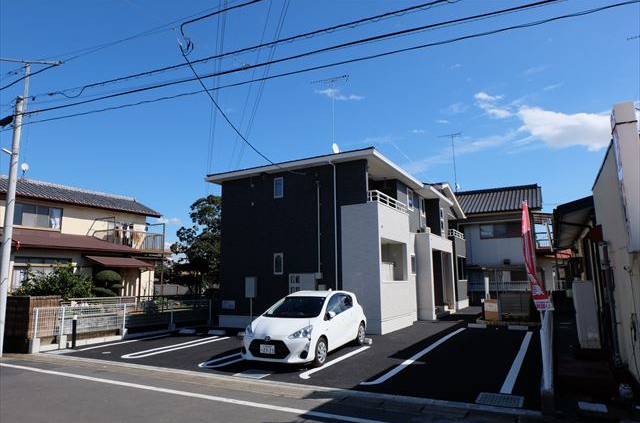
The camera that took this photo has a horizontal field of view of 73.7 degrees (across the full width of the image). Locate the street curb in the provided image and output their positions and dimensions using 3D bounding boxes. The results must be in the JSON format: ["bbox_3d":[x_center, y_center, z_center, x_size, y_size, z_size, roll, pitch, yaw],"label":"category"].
[{"bbox_3d":[-2.665,3.285,8.649,12.700,0.110,0.260,-6,-10,28],"label":"street curb"}]

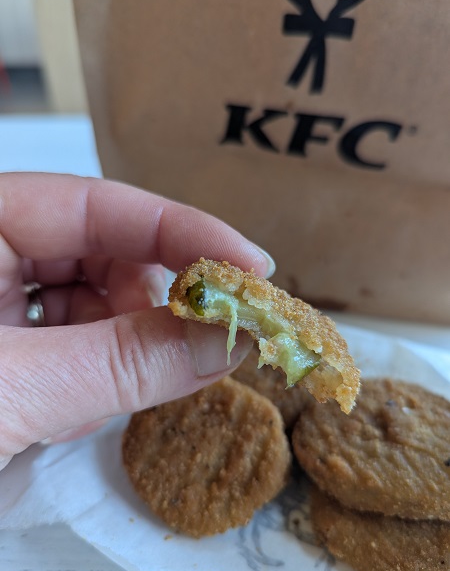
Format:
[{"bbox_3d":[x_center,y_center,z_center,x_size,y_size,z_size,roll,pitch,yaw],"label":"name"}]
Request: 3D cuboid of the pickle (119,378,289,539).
[{"bbox_3d":[-0.006,0.050,0.130,0.052,0.011,0.052,0,39,0],"label":"pickle"}]

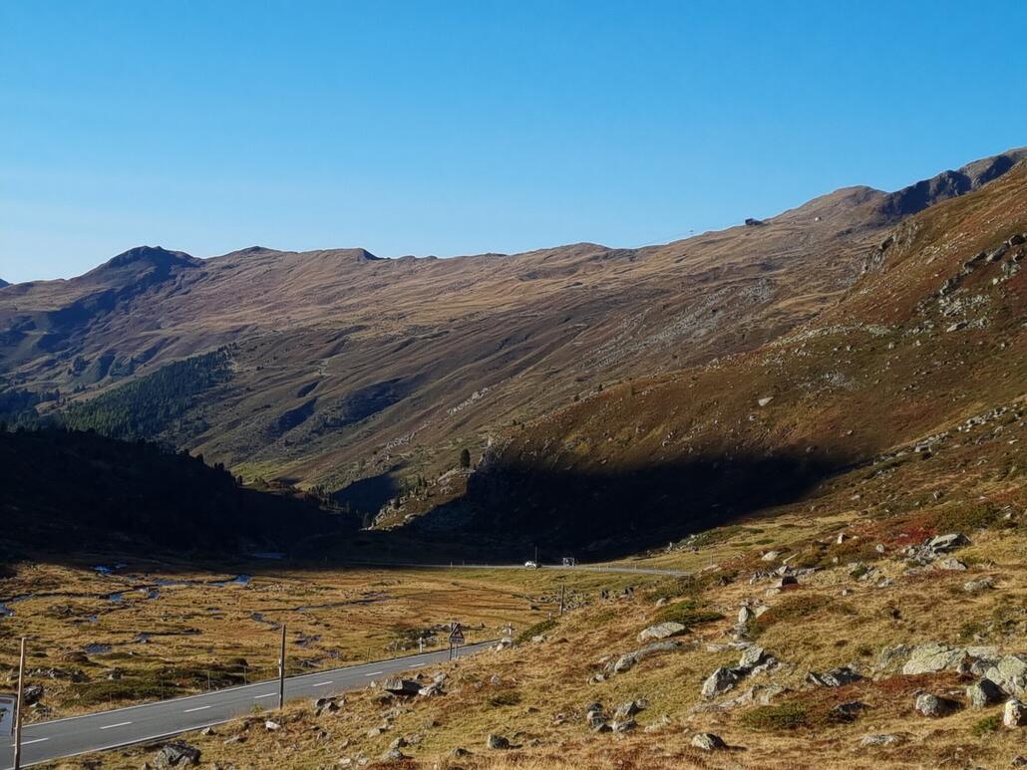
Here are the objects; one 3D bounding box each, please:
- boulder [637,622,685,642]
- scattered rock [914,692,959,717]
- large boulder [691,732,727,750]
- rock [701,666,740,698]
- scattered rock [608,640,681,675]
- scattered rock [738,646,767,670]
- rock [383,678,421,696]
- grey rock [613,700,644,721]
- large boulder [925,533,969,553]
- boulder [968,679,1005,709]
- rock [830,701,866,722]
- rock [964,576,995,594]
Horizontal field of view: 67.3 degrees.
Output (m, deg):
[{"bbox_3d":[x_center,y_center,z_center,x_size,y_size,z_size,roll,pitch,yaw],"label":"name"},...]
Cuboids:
[{"bbox_3d":[9.628,16.025,50.000,3.170,1.030,2.060,-2,-10,10],"label":"boulder"},{"bbox_3d":[15.270,11.615,28.000,1.340,0.770,1.140,-5,-11,27],"label":"scattered rock"},{"bbox_3d":[3.588,6.570,14.200,0.650,0.370,0.500,-1,-9,14],"label":"large boulder"},{"bbox_3d":[5.497,7.895,20.500,1.000,0.800,0.800,-1,-9,15],"label":"rock"},{"bbox_3d":[4.418,9.207,26.000,2.300,0.950,1.300,0,-9,10],"label":"scattered rock"},{"bbox_3d":[12.432,14.164,40.000,1.450,1.060,1.160,-3,-10,16],"label":"scattered rock"},{"bbox_3d":[-4.323,11.747,30.000,1.450,0.660,1.050,3,-9,-7],"label":"rock"},{"bbox_3d":[4.030,11.375,27.000,1.100,0.600,0.850,0,-8,0],"label":"grey rock"},{"bbox_3d":[22.512,8.167,40.000,2.200,1.000,1.600,-3,-10,29],"label":"large boulder"},{"bbox_3d":[10.425,6.789,17.000,0.800,0.650,0.700,-4,-10,30],"label":"boulder"},{"bbox_3d":[7.154,6.994,16.500,0.750,0.420,0.550,-2,-10,23],"label":"rock"},{"bbox_3d":[18.125,7.793,30.000,1.200,0.620,0.850,-4,-10,30],"label":"rock"}]

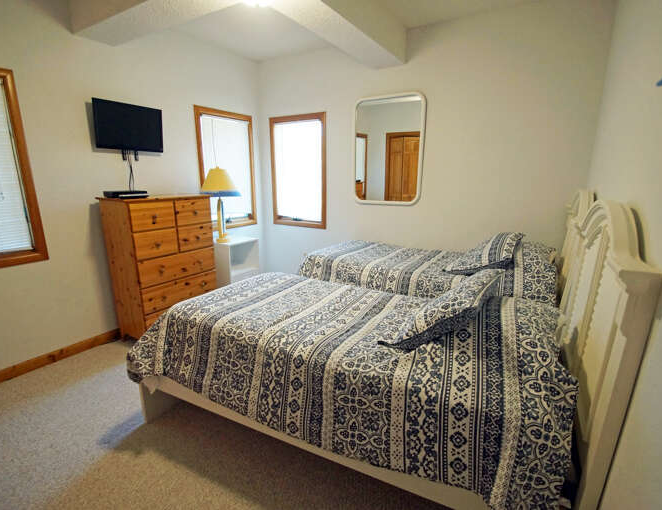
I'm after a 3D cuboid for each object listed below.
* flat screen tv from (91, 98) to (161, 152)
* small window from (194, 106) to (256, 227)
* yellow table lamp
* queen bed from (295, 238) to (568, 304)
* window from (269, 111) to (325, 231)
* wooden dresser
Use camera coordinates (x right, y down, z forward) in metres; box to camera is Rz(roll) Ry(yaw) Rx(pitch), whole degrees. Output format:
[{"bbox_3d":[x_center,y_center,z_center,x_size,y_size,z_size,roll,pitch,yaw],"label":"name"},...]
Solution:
[{"bbox_3d":[-1.501,-0.956,2.409,0.060,0.325,0.520,7,14,27],"label":"flat screen tv"},{"bbox_3d":[-1.013,-0.841,3.225,0.080,1.140,0.637,10,16,37],"label":"small window"},{"bbox_3d":[-1.037,-0.471,2.979,0.355,0.683,0.355,8,15,33],"label":"yellow table lamp"},{"bbox_3d":[0.739,0.393,2.540,1.930,0.710,0.900,7,14,27],"label":"queen bed"},{"bbox_3d":[-0.355,-0.857,3.346,0.670,1.130,0.080,7,14,28],"label":"window"},{"bbox_3d":[-1.393,0.111,2.726,0.440,1.180,0.700,8,15,33],"label":"wooden dresser"}]

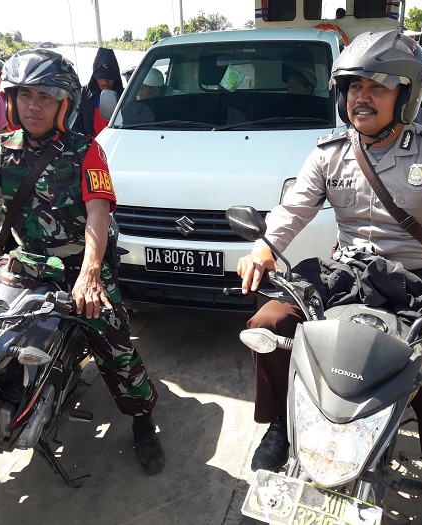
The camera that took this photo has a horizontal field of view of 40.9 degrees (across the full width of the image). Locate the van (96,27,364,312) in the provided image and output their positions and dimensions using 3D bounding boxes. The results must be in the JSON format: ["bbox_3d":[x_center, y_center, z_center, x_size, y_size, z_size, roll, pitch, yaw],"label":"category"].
[{"bbox_3d":[0.433,-1.003,4.724,1.670,1.840,4.150,5,22,16],"label":"van"}]

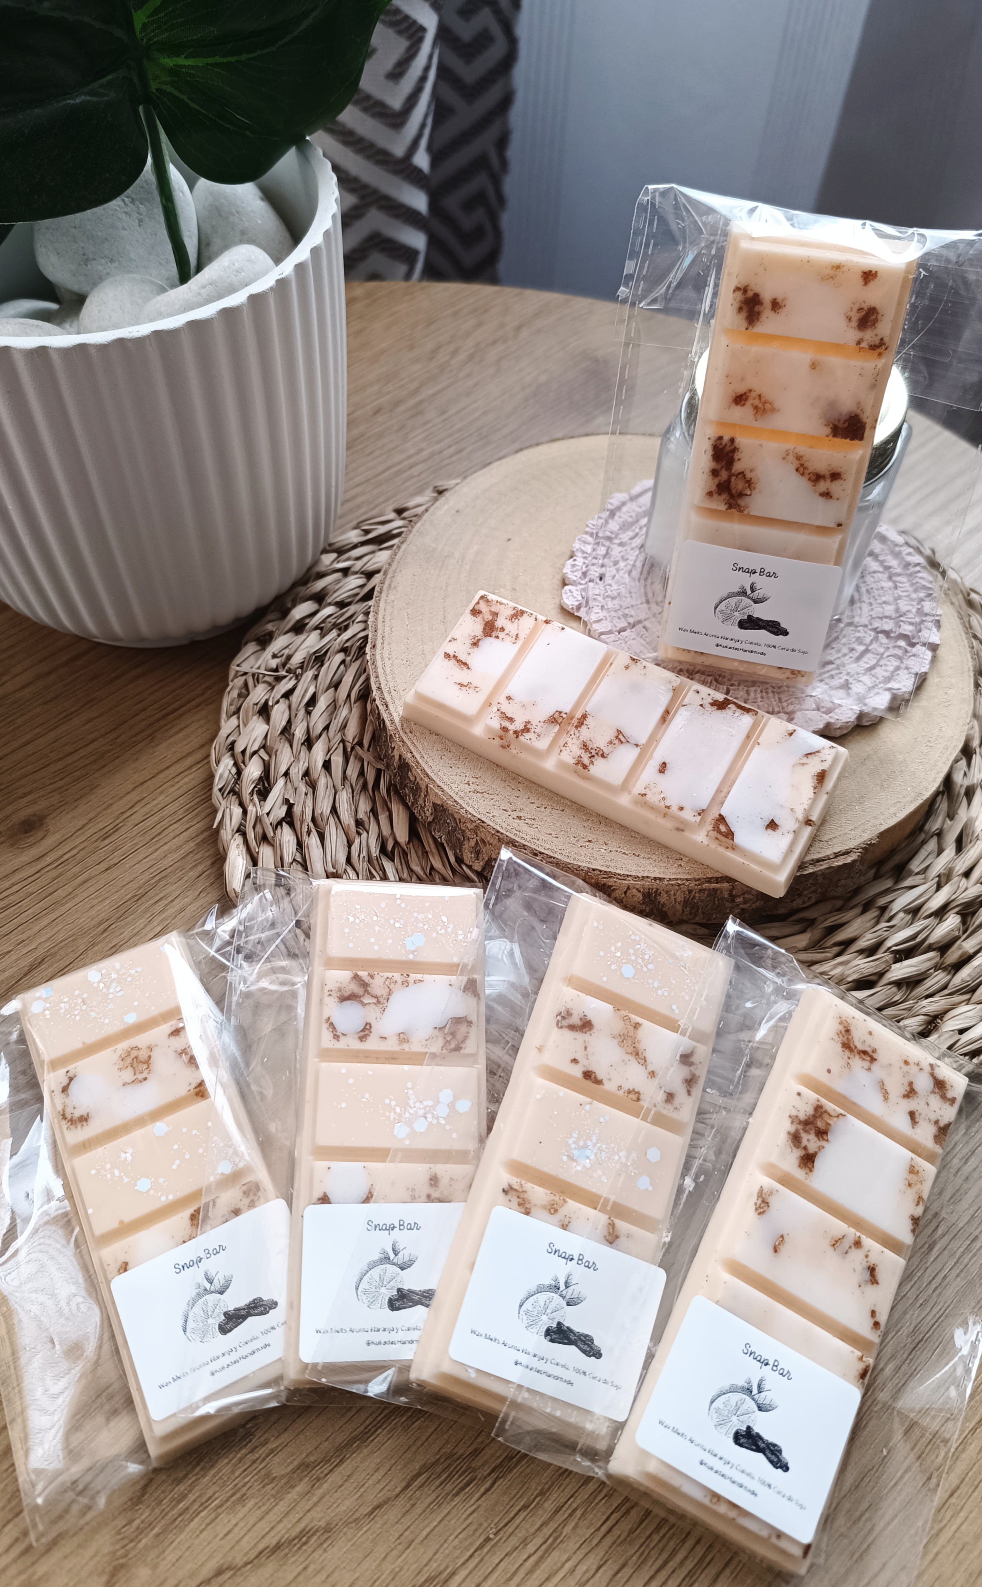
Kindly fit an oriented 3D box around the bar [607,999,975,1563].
[{"bbox_3d":[0.076,0.112,0.264,0.047,0.012,0.123,28,68,4],"label":"bar"}]

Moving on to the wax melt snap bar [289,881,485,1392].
[{"bbox_3d":[-0.024,0.080,0.277,0.047,0.012,0.123,3,64,-6],"label":"wax melt snap bar"}]

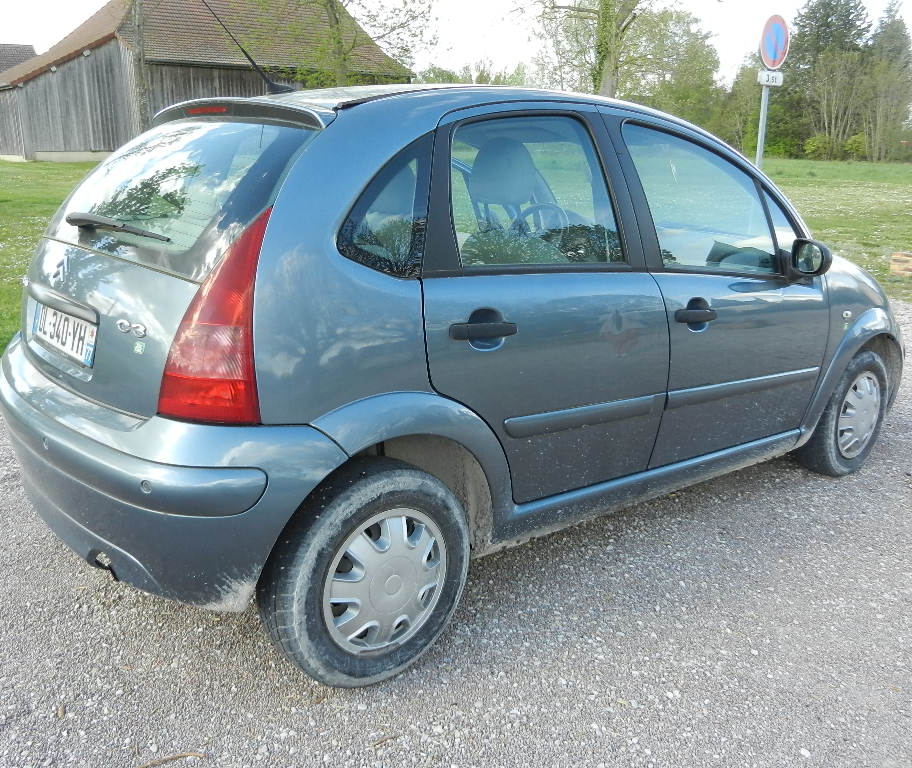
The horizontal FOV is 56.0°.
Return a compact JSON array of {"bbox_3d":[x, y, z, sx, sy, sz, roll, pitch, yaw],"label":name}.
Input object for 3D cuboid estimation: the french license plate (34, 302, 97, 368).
[{"bbox_3d":[-1.062,-0.142,2.322,0.015,0.110,0.520,-2,12,-40],"label":"french license plate"}]

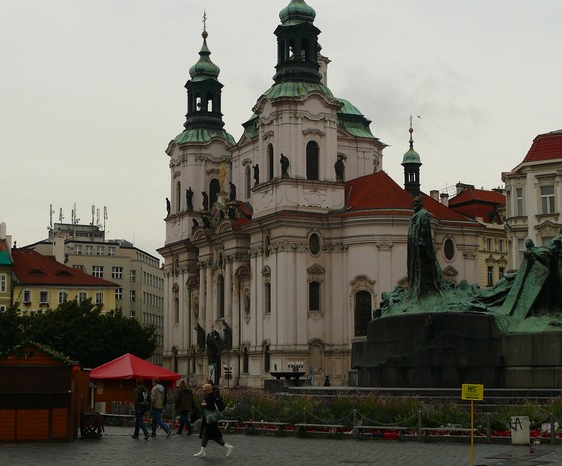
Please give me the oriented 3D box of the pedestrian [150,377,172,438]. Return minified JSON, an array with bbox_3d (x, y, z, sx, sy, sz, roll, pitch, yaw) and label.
[{"bbox_3d":[-3.597,5.282,34.018,0.620,1.780,0.500,-6,-10,38],"label":"pedestrian"}]

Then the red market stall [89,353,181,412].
[{"bbox_3d":[-6.467,6.570,48.053,3.100,2.920,3.100,-5,-9,33],"label":"red market stall"}]

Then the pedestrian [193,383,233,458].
[{"bbox_3d":[-1.535,4.216,25.337,0.820,1.610,0.550,1,-8,-6],"label":"pedestrian"}]

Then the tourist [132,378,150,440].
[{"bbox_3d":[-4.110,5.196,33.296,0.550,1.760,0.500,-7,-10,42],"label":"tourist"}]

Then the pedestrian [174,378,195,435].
[{"bbox_3d":[-3.079,5.582,36.167,0.580,1.750,0.500,3,-8,-25],"label":"pedestrian"}]

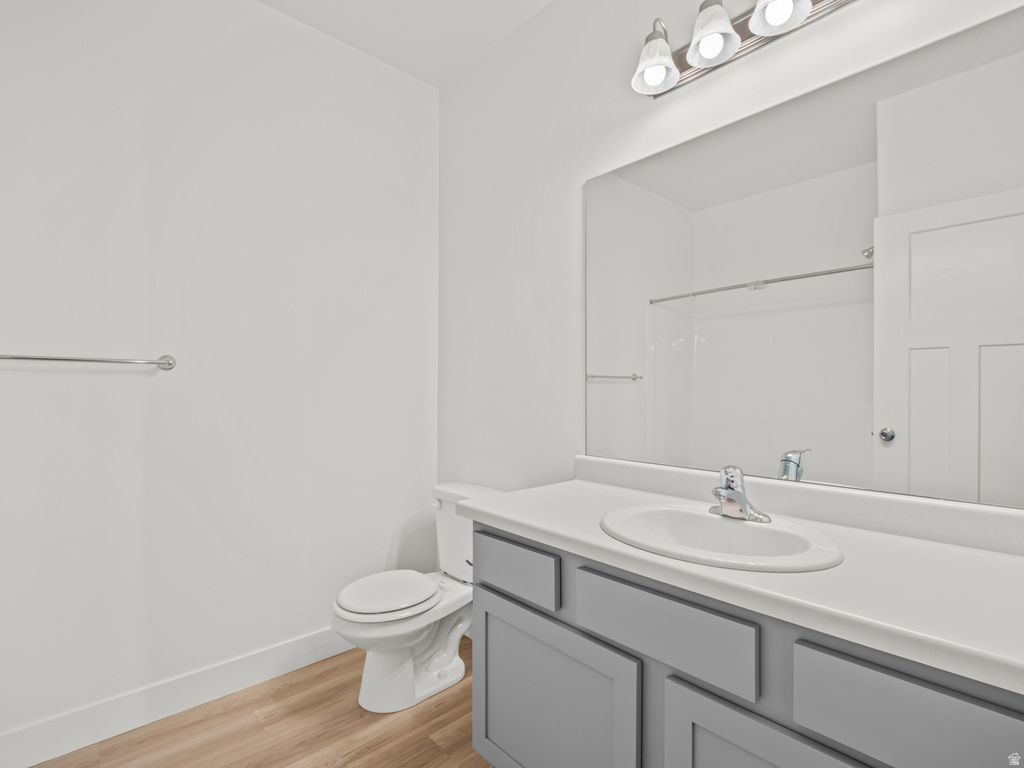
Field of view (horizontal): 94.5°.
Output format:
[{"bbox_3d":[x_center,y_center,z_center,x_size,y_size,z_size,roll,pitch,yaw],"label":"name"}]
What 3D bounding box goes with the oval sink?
[{"bbox_3d":[0.428,0.408,1.045,0.425,0.175,0.485,2,-2,-43],"label":"oval sink"}]

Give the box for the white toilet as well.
[{"bbox_3d":[-0.360,0.814,1.864,0.690,0.724,0.440,2,-2,-43],"label":"white toilet"}]

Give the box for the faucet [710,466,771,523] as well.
[{"bbox_3d":[0.525,0.259,1.133,0.150,0.135,0.150,2,-2,-43],"label":"faucet"}]

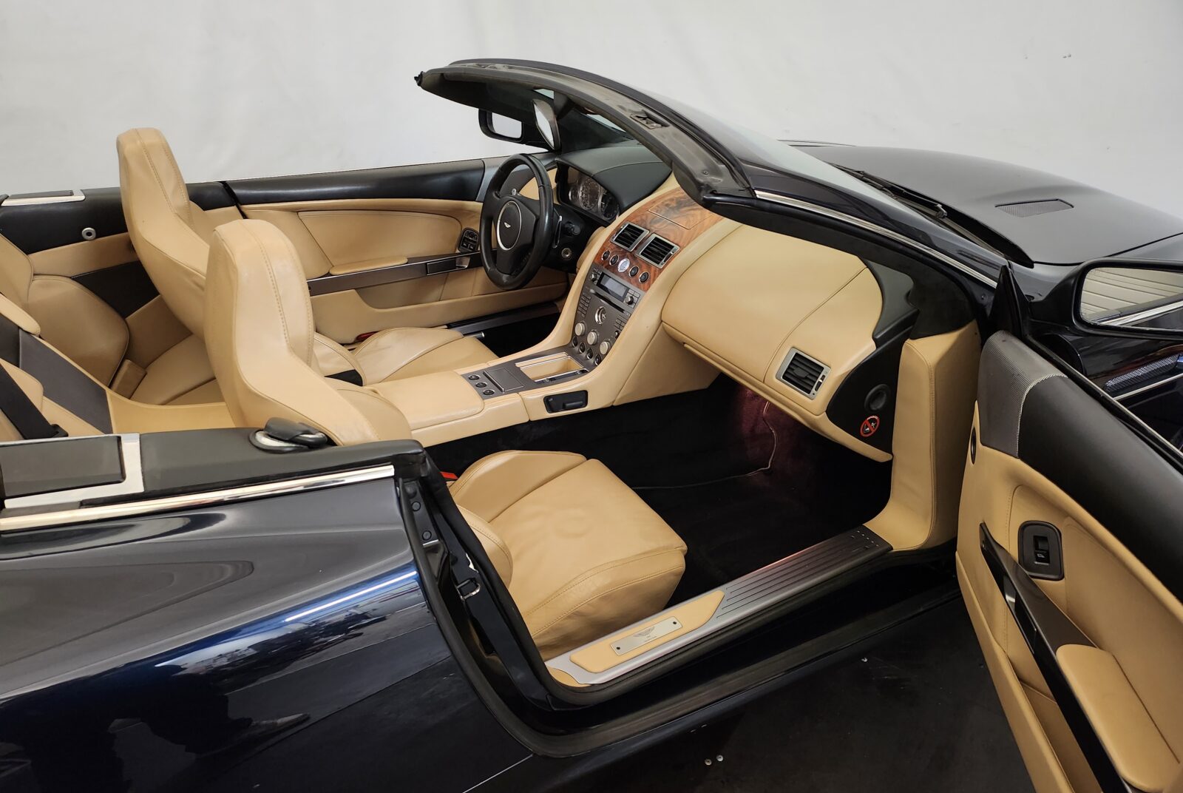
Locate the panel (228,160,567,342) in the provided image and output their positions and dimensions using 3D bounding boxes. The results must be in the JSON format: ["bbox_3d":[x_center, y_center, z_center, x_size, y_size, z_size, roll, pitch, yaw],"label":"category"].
[{"bbox_3d":[-0.535,-0.461,2.564,1.060,0.540,0.150,-15,34,-29],"label":"panel"}]

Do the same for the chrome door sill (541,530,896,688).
[{"bbox_3d":[0.295,0.411,1.661,0.830,0.030,0.100,-15,34,-29],"label":"chrome door sill"}]

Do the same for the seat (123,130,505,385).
[{"bbox_3d":[-0.673,-0.241,2.104,0.850,0.930,0.520,-15,34,-29],"label":"seat"}]

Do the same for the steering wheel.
[{"bbox_3d":[-0.197,-0.490,2.311,0.100,0.370,0.370,1,25,-37],"label":"steering wheel"}]

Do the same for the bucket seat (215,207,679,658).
[{"bbox_3d":[-0.241,0.076,1.557,0.860,0.940,0.520,-15,34,-29],"label":"bucket seat"}]

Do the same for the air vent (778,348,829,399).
[{"bbox_3d":[0.465,-0.048,1.768,0.040,0.076,0.112,12,18,-40],"label":"air vent"}]

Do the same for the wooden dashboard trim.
[{"bbox_3d":[0.180,-0.425,2.100,0.320,0.070,0.250,-44,43,-6],"label":"wooden dashboard trim"}]

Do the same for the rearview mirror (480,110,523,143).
[{"bbox_3d":[-0.286,-0.900,2.741,0.090,0.130,0.200,-24,39,-39],"label":"rearview mirror"}]

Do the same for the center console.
[{"bbox_3d":[-0.097,-0.189,2.037,0.490,0.310,0.270,-15,34,-29],"label":"center console"}]

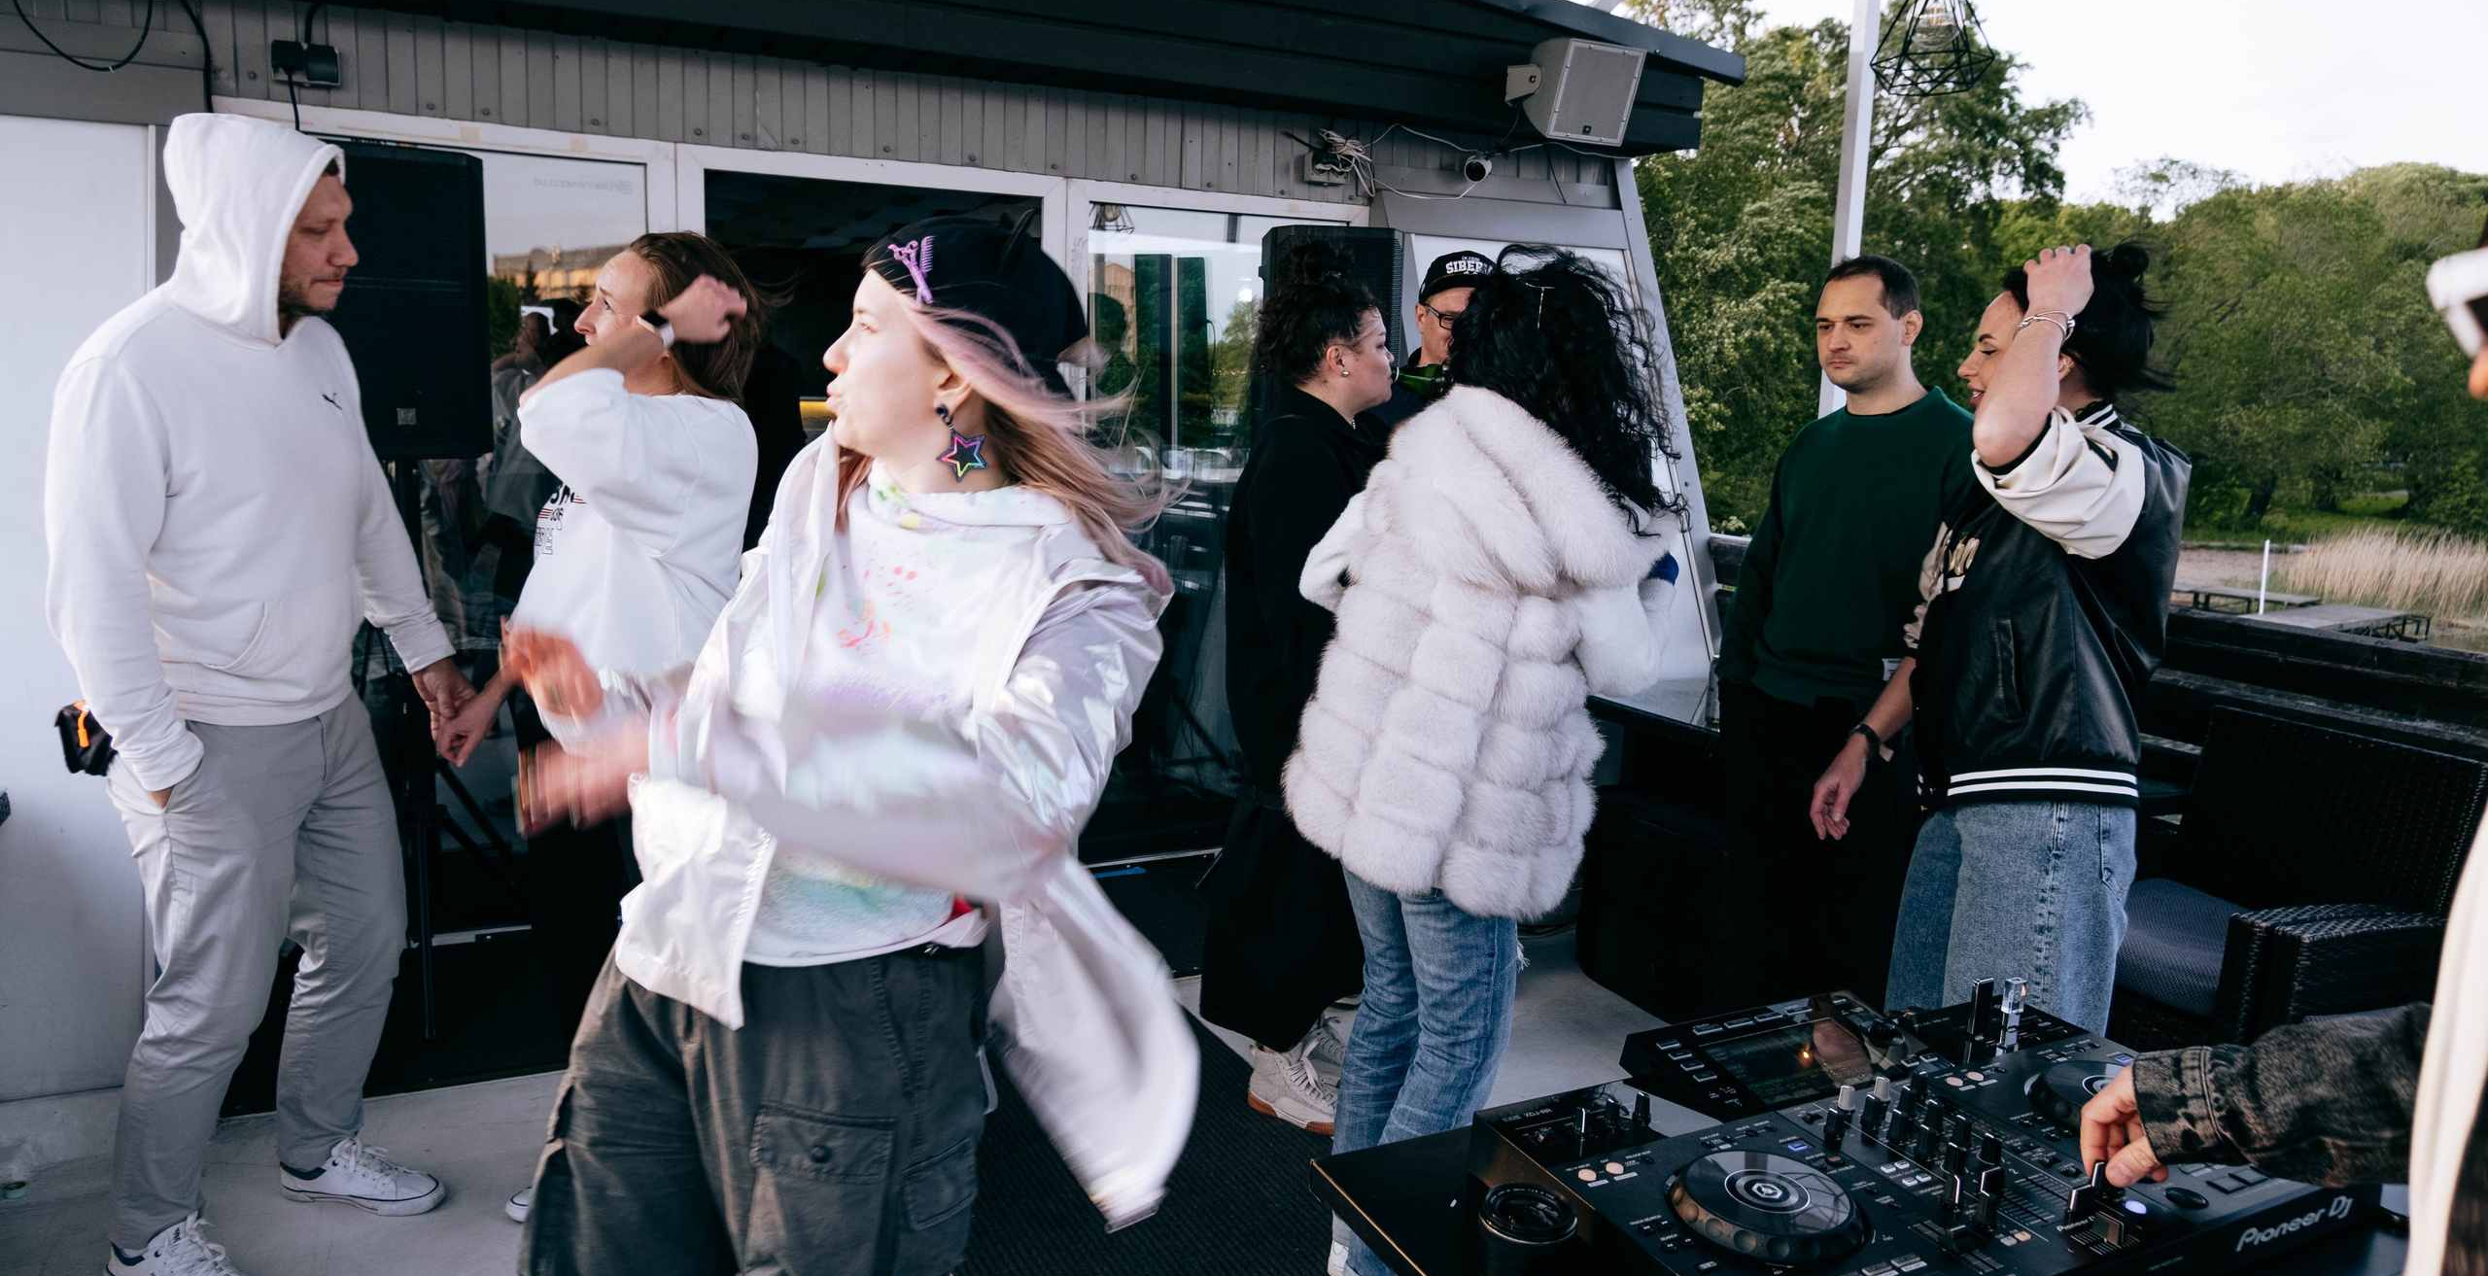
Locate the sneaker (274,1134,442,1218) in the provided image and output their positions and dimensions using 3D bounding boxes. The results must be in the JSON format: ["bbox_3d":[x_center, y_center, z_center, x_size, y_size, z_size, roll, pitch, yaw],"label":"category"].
[{"bbox_3d":[-1.555,0.935,2.803,0.295,0.110,0.108,3,9,8],"label":"sneaker"}]

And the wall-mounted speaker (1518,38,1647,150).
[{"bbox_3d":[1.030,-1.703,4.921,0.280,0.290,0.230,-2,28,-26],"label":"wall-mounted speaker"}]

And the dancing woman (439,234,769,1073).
[{"bbox_3d":[-1.115,0.156,2.767,0.580,1.688,0.520,-2,9,-24],"label":"dancing woman"}]

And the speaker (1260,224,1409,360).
[{"bbox_3d":[0.231,-0.791,4.372,0.370,0.610,0.360,2,8,1],"label":"speaker"}]

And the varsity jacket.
[{"bbox_3d":[1.103,-0.045,2.220,0.370,0.580,0.500,3,8,9],"label":"varsity jacket"}]

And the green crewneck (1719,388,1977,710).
[{"bbox_3d":[1.228,-0.182,3.203,0.510,0.640,0.300,7,10,34],"label":"green crewneck"}]

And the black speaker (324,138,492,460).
[{"bbox_3d":[-1.873,-0.742,3.562,0.370,0.670,0.370,-3,10,-27],"label":"black speaker"}]

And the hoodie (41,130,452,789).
[{"bbox_3d":[-1.510,-0.282,2.461,0.400,1.010,0.580,5,9,22],"label":"hoodie"}]

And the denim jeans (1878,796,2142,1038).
[{"bbox_3d":[1.096,0.648,2.281,0.340,0.950,0.420,3,8,9],"label":"denim jeans"}]

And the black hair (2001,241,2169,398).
[{"bbox_3d":[1.217,-0.464,2.311,0.235,0.235,0.200,5,9,22],"label":"black hair"}]

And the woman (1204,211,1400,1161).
[{"bbox_3d":[0.162,0.103,3.184,0.460,1.759,0.520,4,9,16],"label":"woman"}]

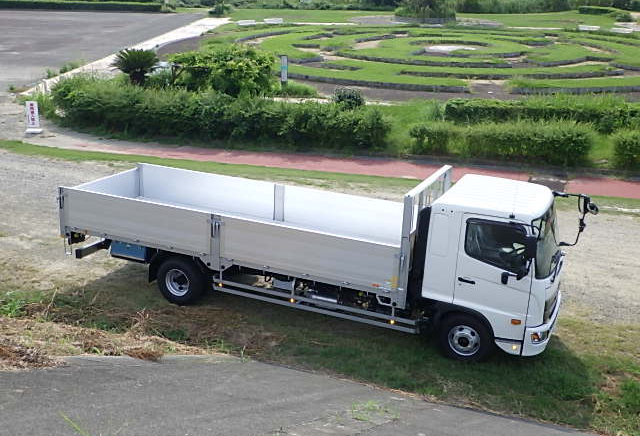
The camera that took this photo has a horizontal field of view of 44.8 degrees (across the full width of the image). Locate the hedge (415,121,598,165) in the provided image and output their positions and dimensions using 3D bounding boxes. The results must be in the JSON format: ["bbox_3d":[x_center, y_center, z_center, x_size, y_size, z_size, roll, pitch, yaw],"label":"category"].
[{"bbox_3d":[5.611,-2.458,24.390,5.369,1.100,1.300,4,18,10],"label":"hedge"}]

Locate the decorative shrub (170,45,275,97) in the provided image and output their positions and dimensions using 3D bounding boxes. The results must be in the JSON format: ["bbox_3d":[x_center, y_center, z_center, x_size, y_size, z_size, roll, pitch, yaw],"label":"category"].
[{"bbox_3d":[-4.509,-6.703,35.782,4.500,2.100,3.200,5,18,12],"label":"decorative shrub"}]

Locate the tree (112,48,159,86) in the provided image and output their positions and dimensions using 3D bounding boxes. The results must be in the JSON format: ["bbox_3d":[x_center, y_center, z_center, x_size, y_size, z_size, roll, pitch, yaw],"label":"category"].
[{"bbox_3d":[-8.661,-6.876,36.283,2.100,2.000,2.100,5,18,12],"label":"tree"}]

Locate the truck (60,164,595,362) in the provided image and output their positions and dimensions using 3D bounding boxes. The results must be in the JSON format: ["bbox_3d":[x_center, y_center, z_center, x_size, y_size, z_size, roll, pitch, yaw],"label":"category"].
[{"bbox_3d":[-0.201,0.282,13.098,8.550,2.490,2.380,9,18,22],"label":"truck"}]

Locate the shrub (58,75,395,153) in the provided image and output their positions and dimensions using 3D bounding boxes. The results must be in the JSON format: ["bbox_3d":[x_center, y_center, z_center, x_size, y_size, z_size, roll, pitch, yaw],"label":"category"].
[{"bbox_3d":[-3.456,-3.677,27.307,12.004,1.400,2.100,5,18,12],"label":"shrub"}]

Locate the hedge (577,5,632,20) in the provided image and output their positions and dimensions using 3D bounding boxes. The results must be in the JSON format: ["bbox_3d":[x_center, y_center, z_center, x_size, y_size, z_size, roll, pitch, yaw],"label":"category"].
[{"bbox_3d":[36.639,-26.401,100.000,7.500,1.050,3.000,10,19,26],"label":"hedge"}]

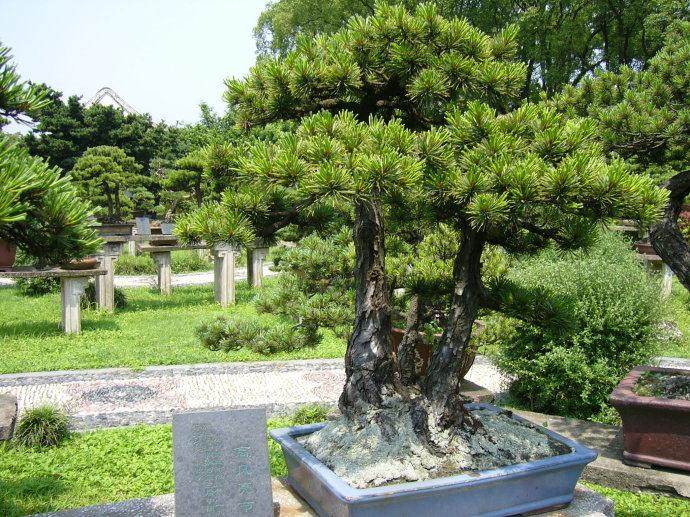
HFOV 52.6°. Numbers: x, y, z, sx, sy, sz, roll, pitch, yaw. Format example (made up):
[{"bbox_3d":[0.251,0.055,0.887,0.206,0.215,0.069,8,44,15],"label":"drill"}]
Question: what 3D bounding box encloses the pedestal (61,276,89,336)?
[{"bbox_3d":[-3.259,0.556,8.418,0.326,0.692,0.260,-1,4,-10],"label":"pedestal"}]

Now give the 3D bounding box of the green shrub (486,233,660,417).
[{"bbox_3d":[1.812,0.453,5.501,1.390,1.347,1.250,0,4,0],"label":"green shrub"}]

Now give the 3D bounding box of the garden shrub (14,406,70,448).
[{"bbox_3d":[-2.004,1.113,4.620,0.371,0.271,0.330,0,4,0],"label":"garden shrub"}]

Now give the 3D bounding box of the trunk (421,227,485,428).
[{"bbox_3d":[0.531,0.344,3.417,0.304,1.000,0.240,0,4,0],"label":"trunk"}]

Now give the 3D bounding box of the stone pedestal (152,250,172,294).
[{"bbox_3d":[-3.159,0.247,12.005,0.379,0.754,0.280,-1,5,-12],"label":"stone pedestal"}]

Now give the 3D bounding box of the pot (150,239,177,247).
[{"bbox_3d":[-3.114,-0.266,11.965,0.446,0.137,0.370,0,4,0],"label":"pot"}]

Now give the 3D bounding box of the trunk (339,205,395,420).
[{"bbox_3d":[0.103,0.231,3.328,0.267,1.049,0.250,0,4,0],"label":"trunk"}]

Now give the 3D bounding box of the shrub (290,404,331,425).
[{"bbox_3d":[-0.240,1.099,4.849,0.278,0.170,0.260,0,4,0],"label":"shrub"}]

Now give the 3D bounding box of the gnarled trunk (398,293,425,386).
[{"bbox_3d":[0.333,0.412,3.492,0.130,0.487,0.130,0,4,0],"label":"gnarled trunk"}]

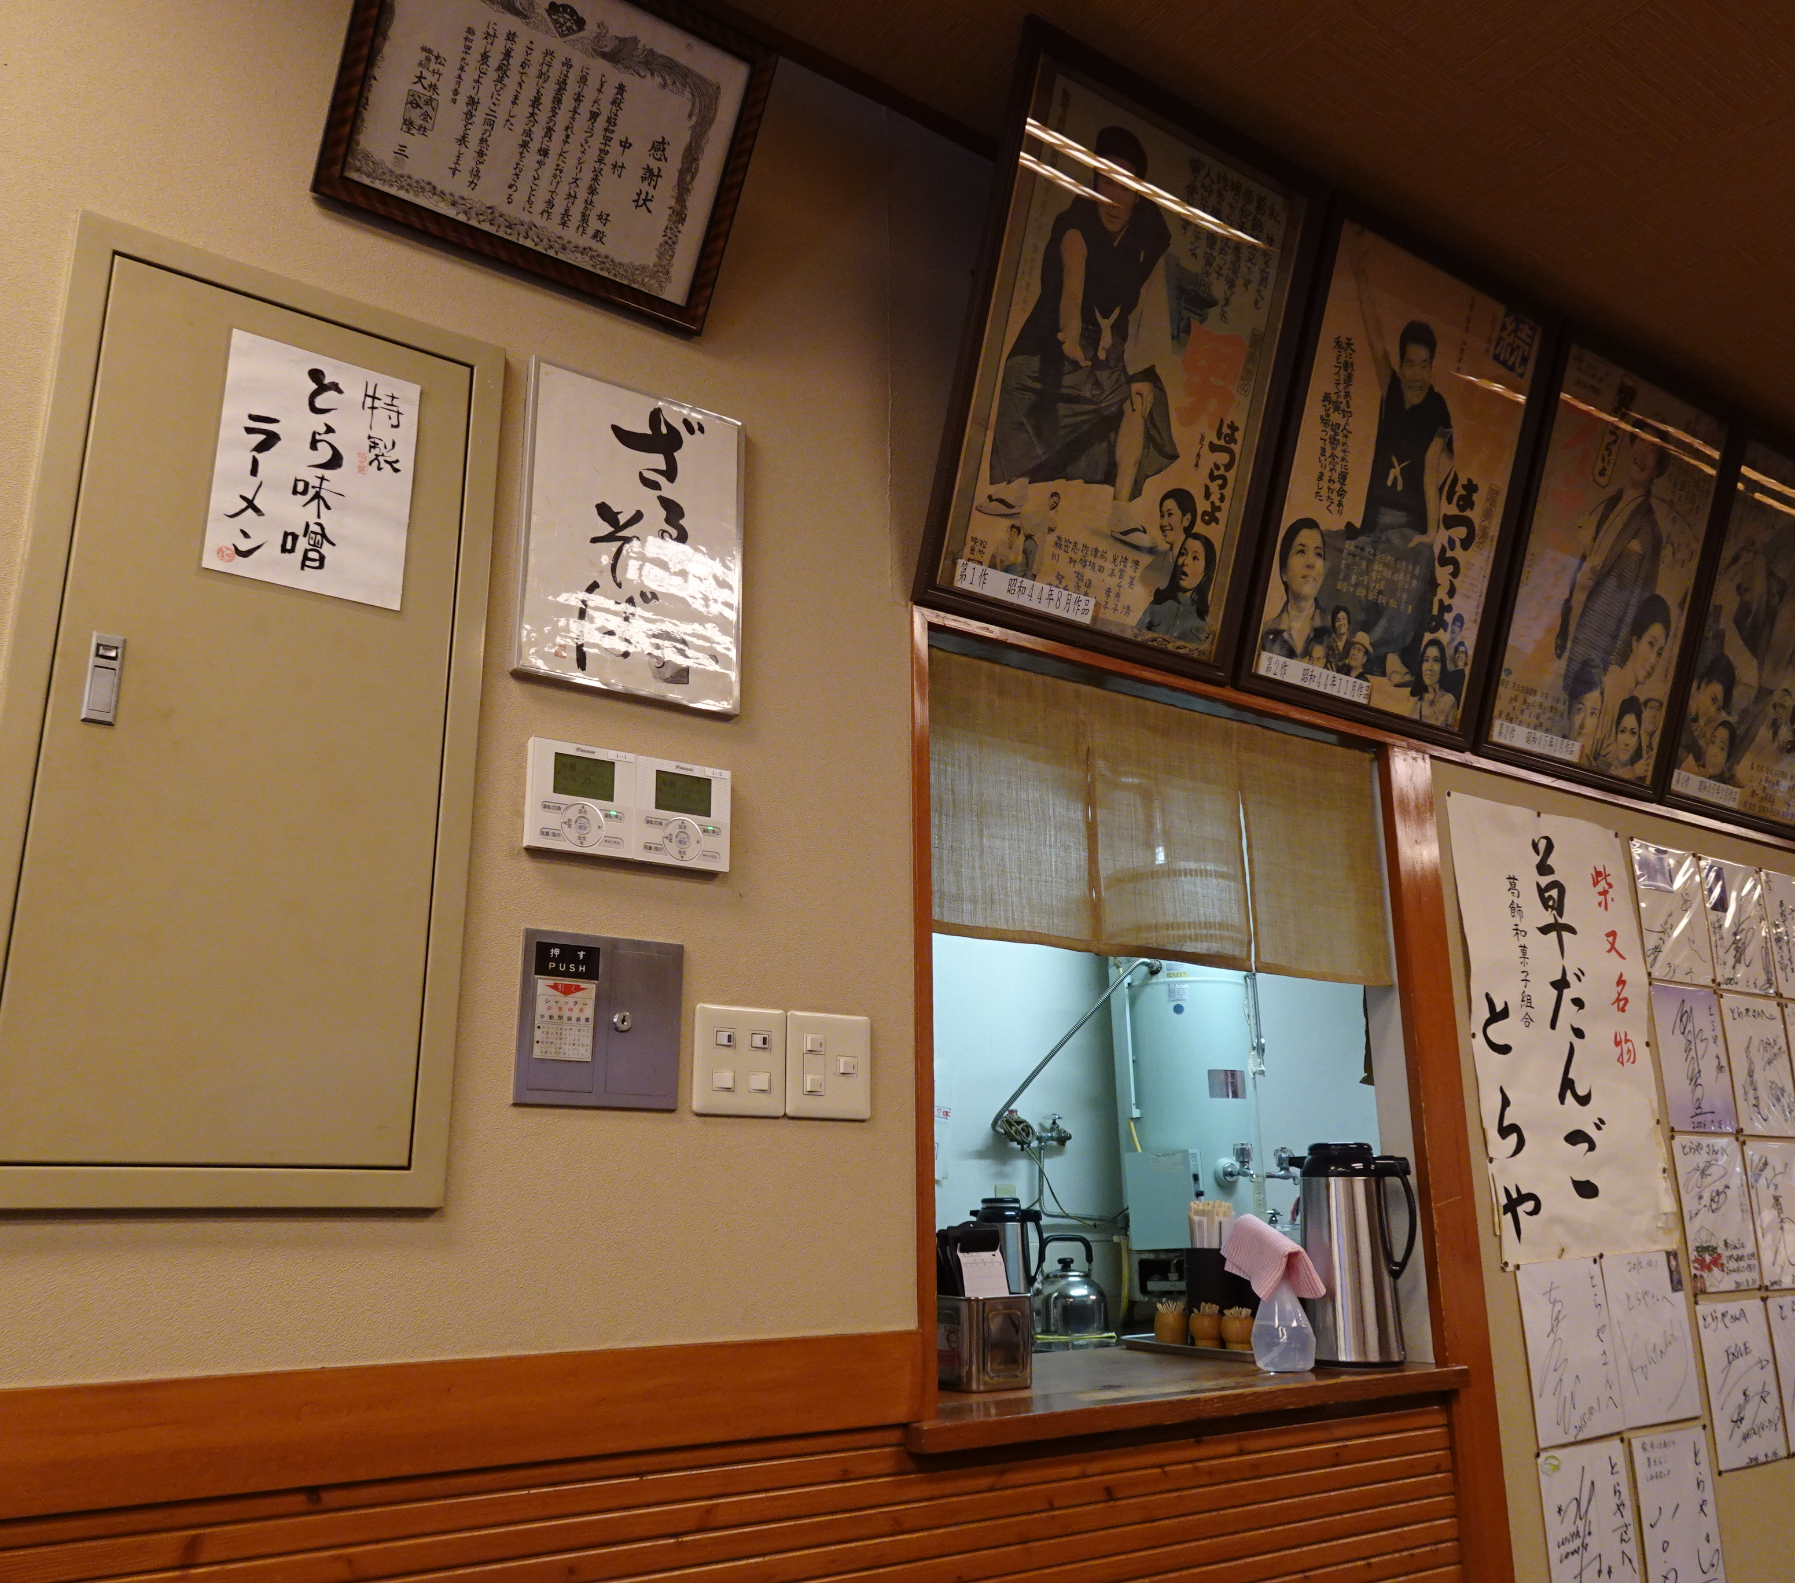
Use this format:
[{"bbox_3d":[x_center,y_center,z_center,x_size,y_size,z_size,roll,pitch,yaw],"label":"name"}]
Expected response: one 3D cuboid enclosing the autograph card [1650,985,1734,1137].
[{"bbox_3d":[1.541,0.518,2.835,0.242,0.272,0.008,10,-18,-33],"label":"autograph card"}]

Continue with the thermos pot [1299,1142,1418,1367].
[{"bbox_3d":[0.708,0.712,2.257,0.205,0.320,0.138,-12,-19,37],"label":"thermos pot"}]

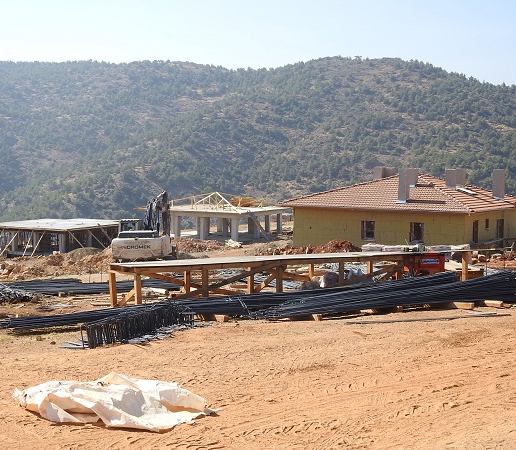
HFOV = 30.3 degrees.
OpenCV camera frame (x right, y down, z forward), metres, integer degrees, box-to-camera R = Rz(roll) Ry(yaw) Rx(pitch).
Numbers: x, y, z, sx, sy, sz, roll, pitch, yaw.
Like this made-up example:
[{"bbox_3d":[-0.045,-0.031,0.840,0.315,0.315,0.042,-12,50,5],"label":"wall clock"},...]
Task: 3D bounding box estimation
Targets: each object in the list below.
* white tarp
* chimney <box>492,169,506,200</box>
[{"bbox_3d":[-1.334,1.648,8.800,1.750,0.300,1.150,1,4,10],"label":"white tarp"},{"bbox_3d":[17.237,-2.943,68.054,0.720,2.106,0.550,3,5,33],"label":"chimney"}]

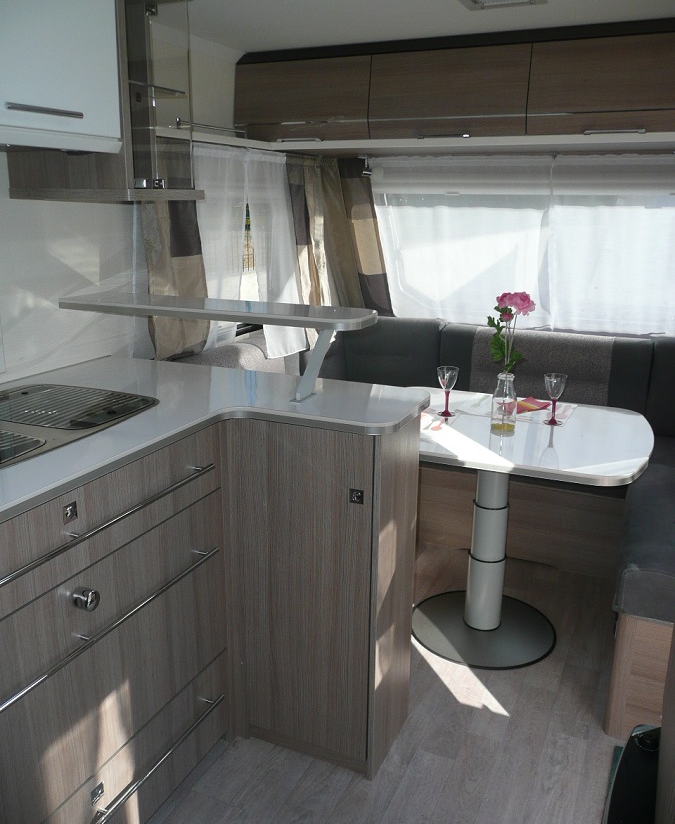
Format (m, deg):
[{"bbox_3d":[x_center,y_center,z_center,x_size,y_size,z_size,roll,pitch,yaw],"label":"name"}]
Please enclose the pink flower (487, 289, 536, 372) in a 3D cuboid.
[{"bbox_3d":[0.503,-0.231,2.110,0.118,0.239,0.103,7,17,23],"label":"pink flower"}]

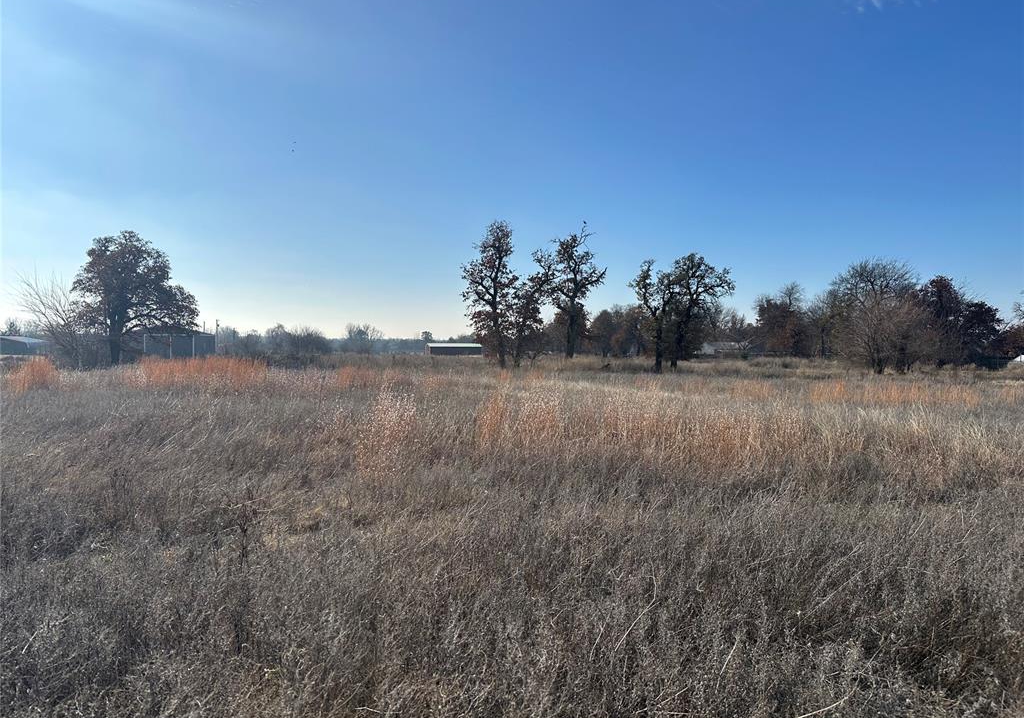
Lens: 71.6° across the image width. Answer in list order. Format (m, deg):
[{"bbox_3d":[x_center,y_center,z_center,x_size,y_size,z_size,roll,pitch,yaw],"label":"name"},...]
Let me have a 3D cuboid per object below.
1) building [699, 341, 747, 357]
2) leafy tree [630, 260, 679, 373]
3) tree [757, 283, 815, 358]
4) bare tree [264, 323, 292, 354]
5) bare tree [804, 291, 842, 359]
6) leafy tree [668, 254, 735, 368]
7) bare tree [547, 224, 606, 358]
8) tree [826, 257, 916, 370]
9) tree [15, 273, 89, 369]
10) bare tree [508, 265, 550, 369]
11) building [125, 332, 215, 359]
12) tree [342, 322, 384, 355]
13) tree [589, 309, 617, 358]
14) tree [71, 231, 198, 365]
[{"bbox_3d":[42.990,-1.840,145.000,9.800,3.650,7.350,0,1,14],"label":"building"},{"bbox_3d":[9.570,-2.810,47.000,3.440,7.550,3.270,0,1,0],"label":"leafy tree"},{"bbox_3d":[30.590,-4.390,80.000,6.540,8.680,6.540,0,1,0],"label":"tree"},{"bbox_3d":[-49.330,-4.330,150.000,5.920,6.340,5.620,0,1,0],"label":"bare tree"},{"bbox_3d":[40.360,-4.470,92.000,4.920,9.070,4.680,0,1,0],"label":"bare tree"},{"bbox_3d":[13.810,-3.520,52.000,4.980,8.420,4.730,0,1,0],"label":"leafy tree"},{"bbox_3d":[5.630,-5.940,62.000,5.240,11.790,4.720,0,1,0],"label":"bare tree"},{"bbox_3d":[21.890,-2.600,43.000,5.450,7.090,5.180,0,1,0],"label":"tree"},{"bbox_3d":[-36.240,-3.040,56.000,5.680,7.410,5.110,0,1,0],"label":"tree"},{"bbox_3d":[1.230,-2.960,50.000,3.240,6.970,3.080,0,1,0],"label":"bare tree"},{"bbox_3d":[-48.500,-1.900,99.000,12.200,4.400,12.000,0,1,-24],"label":"building"},{"bbox_3d":[-35.800,-4.910,170.000,9.580,7.180,8.620,0,1,0],"label":"tree"},{"bbox_3d":[11.220,-3.100,88.000,3.470,6.070,3.820,0,1,0],"label":"tree"},{"bbox_3d":[-26.580,-4.230,50.000,9.010,9.510,8.560,0,1,0],"label":"tree"}]

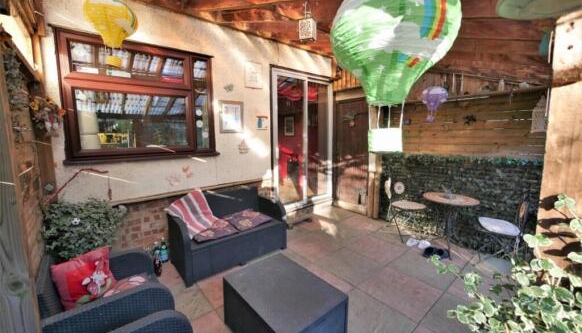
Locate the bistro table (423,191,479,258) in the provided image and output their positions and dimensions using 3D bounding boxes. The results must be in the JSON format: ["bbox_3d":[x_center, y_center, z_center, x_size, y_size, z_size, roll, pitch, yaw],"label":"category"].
[{"bbox_3d":[1.986,0.746,2.934,0.600,0.690,0.600,-6,8,-39],"label":"bistro table"}]

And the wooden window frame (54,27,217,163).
[{"bbox_3d":[-1.533,-0.685,2.610,1.460,1.220,0.110,-6,8,-39],"label":"wooden window frame"}]

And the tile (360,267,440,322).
[{"bbox_3d":[1.047,1.195,2.272,0.600,0.020,0.600,-6,8,-39],"label":"tile"}]

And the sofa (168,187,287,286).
[{"bbox_3d":[-0.770,0.745,2.972,1.280,0.780,0.690,-6,8,-39],"label":"sofa"}]

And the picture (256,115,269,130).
[{"bbox_3d":[-0.426,-0.661,3.566,0.201,0.222,0.025,-6,8,-39],"label":"picture"}]

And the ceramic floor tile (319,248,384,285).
[{"bbox_3d":[0.684,1.148,2.741,0.600,0.020,0.600,-6,8,-39],"label":"ceramic floor tile"}]

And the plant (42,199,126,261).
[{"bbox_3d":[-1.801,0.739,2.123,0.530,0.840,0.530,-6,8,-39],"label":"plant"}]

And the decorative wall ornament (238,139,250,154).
[{"bbox_3d":[-0.670,-0.281,3.401,0.173,0.202,0.025,-6,8,-39],"label":"decorative wall ornament"}]

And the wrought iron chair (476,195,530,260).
[{"bbox_3d":[2.398,0.682,2.723,0.440,0.850,0.390,4,8,39],"label":"wrought iron chair"}]

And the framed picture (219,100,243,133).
[{"bbox_3d":[-0.816,-0.683,3.237,0.352,0.438,0.030,-6,8,-39],"label":"framed picture"}]

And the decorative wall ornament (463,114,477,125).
[{"bbox_3d":[2.325,-0.614,3.074,0.030,0.122,0.147,-6,8,-39],"label":"decorative wall ornament"}]

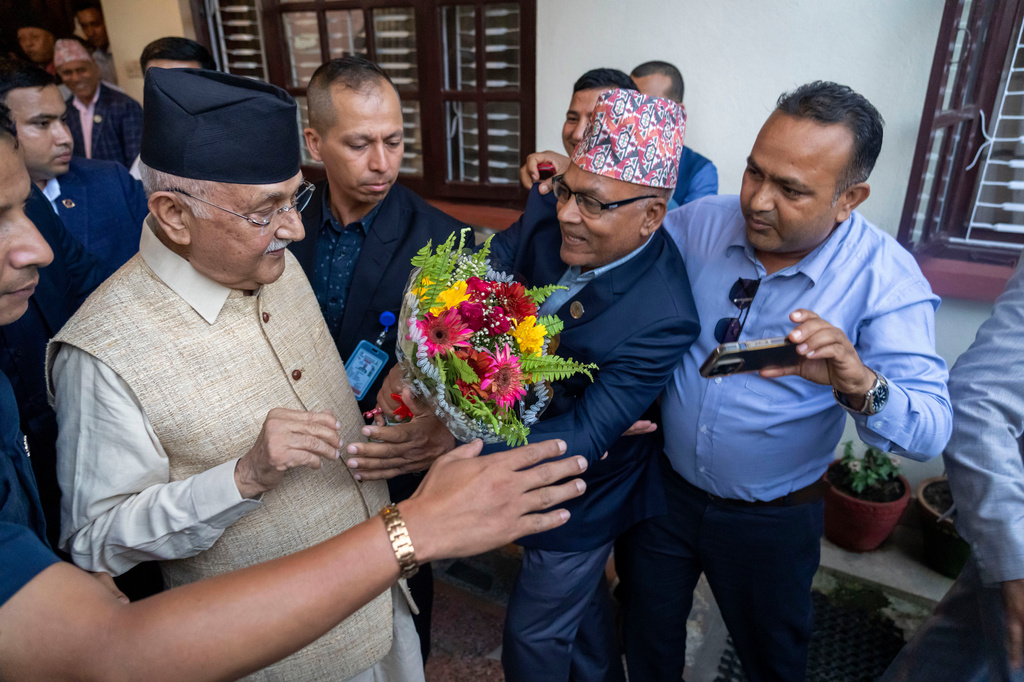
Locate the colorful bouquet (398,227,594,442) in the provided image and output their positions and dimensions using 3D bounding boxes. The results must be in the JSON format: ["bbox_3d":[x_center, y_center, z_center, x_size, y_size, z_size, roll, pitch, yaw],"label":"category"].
[{"bbox_3d":[-0.040,0.008,0.930,0.260,0.290,0.260,17,55,-25],"label":"colorful bouquet"}]

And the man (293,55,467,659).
[{"bbox_3d":[-0.298,0.298,1.466,0.480,1.690,0.300,-6,23,-14],"label":"man"}]

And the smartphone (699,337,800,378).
[{"bbox_3d":[0.342,0.021,0.940,0.155,0.076,0.011,-8,62,-13],"label":"smartphone"}]

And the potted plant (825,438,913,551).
[{"bbox_3d":[1.188,0.500,2.302,0.280,0.400,0.280,0,22,0],"label":"potted plant"}]

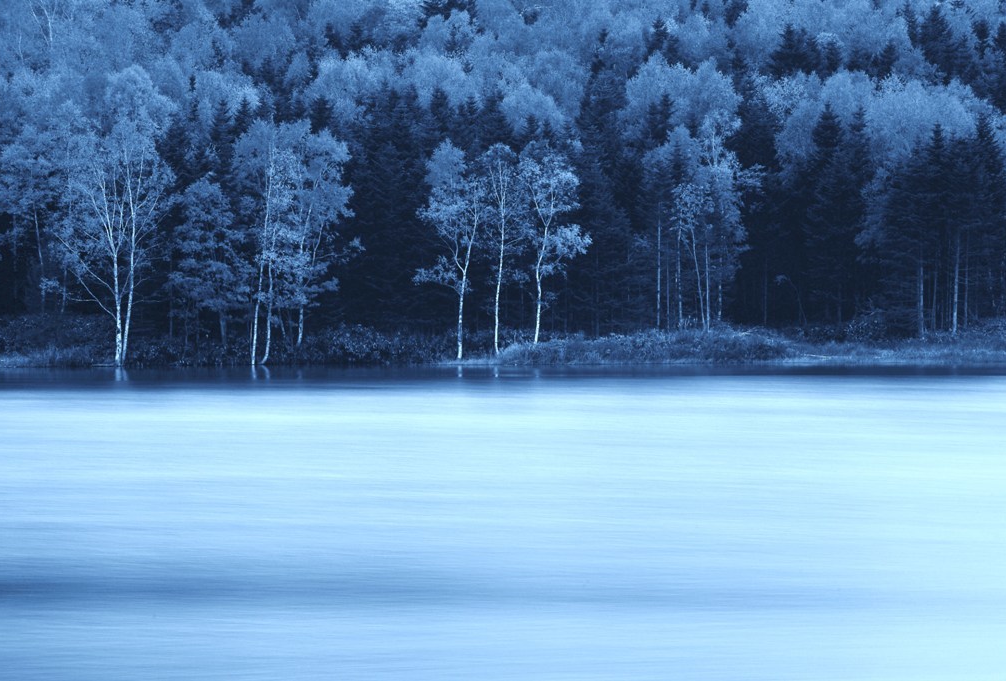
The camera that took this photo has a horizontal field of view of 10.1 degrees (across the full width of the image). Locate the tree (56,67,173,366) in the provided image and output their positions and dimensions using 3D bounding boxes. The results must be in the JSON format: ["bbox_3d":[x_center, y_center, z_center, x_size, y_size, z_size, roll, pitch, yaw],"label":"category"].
[{"bbox_3d":[-18.317,-5.846,268.000,5.560,14.140,5.400,0,0,0],"label":"tree"}]

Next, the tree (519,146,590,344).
[{"bbox_3d":[2.473,-4.515,273.000,3.360,9.610,3.260,0,0,0],"label":"tree"}]

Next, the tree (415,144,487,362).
[{"bbox_3d":[-2.446,-4.275,270.000,3.420,10.450,3.320,0,0,0],"label":"tree"}]

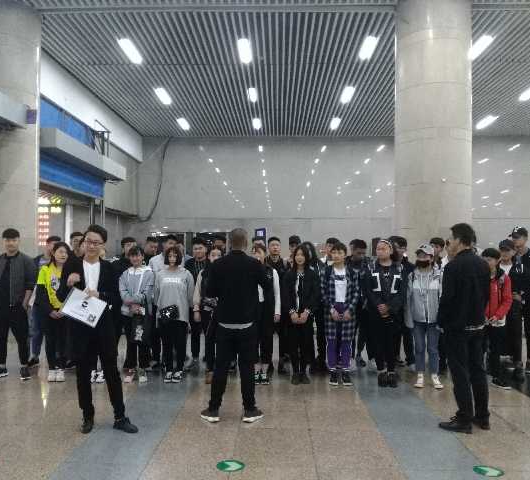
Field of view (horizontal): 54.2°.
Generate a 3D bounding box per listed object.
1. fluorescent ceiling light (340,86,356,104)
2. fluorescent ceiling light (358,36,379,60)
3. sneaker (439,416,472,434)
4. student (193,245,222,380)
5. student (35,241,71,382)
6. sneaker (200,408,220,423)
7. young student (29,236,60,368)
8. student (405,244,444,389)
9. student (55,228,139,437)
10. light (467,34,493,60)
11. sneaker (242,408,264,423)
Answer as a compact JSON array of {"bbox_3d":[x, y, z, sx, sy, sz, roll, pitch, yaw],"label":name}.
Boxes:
[{"bbox_3d":[2.263,-3.960,14.168,0.270,0.090,1.270,0,-2,1],"label":"fluorescent ceiling light"},{"bbox_3d":[2.275,-4.248,11.573,0.280,0.100,1.350,0,-1,1],"label":"fluorescent ceiling light"},{"bbox_3d":[1.636,1.565,4.428,0.285,0.115,0.105,-1,-2,24],"label":"sneaker"},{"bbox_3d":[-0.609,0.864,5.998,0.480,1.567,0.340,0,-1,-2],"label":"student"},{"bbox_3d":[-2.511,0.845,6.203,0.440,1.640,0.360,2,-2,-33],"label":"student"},{"bbox_3d":[-0.497,1.565,4.722,0.105,0.110,0.280,1,-2,-27],"label":"sneaker"},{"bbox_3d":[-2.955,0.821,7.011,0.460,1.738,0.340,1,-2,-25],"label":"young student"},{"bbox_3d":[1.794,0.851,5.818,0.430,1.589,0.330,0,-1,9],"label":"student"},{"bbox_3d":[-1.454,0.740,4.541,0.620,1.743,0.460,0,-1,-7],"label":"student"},{"bbox_3d":[4.727,-4.248,11.511,0.280,0.100,1.350,0,-1,1],"label":"light"},{"bbox_3d":[-0.102,1.558,4.687,0.105,0.115,0.285,-1,-2,29],"label":"sneaker"}]

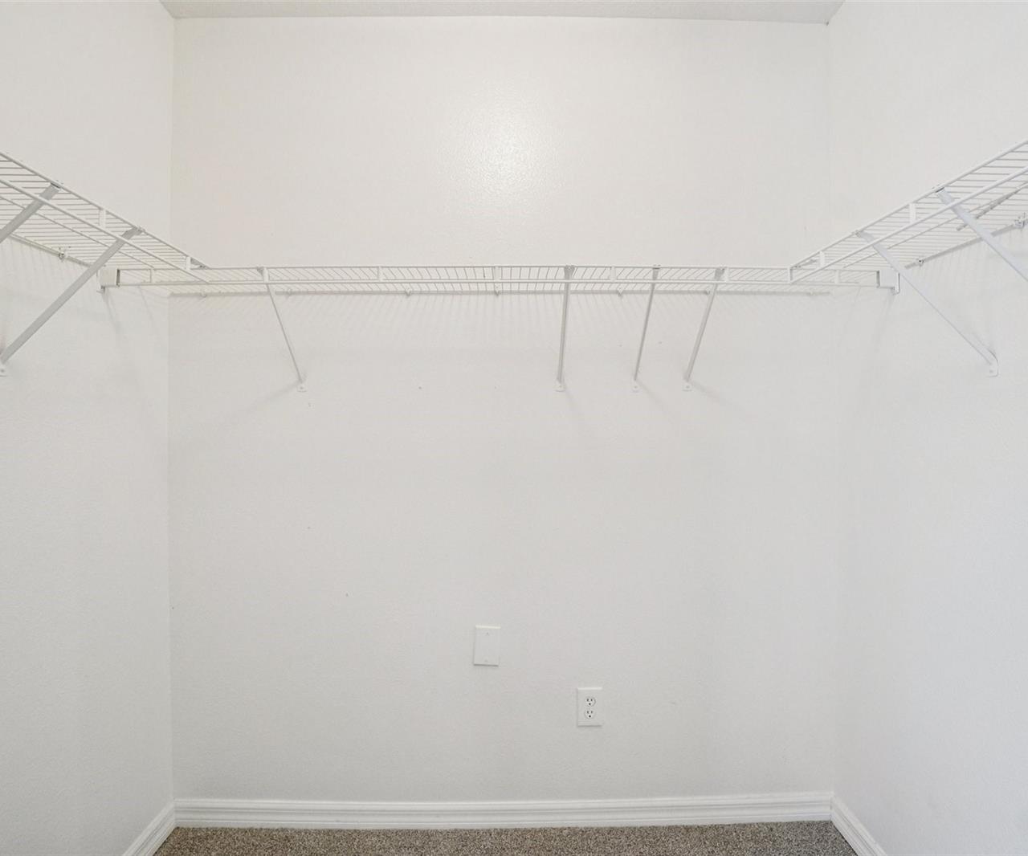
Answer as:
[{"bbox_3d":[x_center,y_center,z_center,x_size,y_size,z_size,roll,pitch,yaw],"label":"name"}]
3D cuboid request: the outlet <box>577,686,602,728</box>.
[{"bbox_3d":[0.241,0.884,1.695,0.078,0.122,0.009,0,0,-1],"label":"outlet"}]

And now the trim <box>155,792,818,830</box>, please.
[{"bbox_3d":[-0.023,1.212,1.688,2.090,0.084,0.015,0,0,-1],"label":"trim"}]

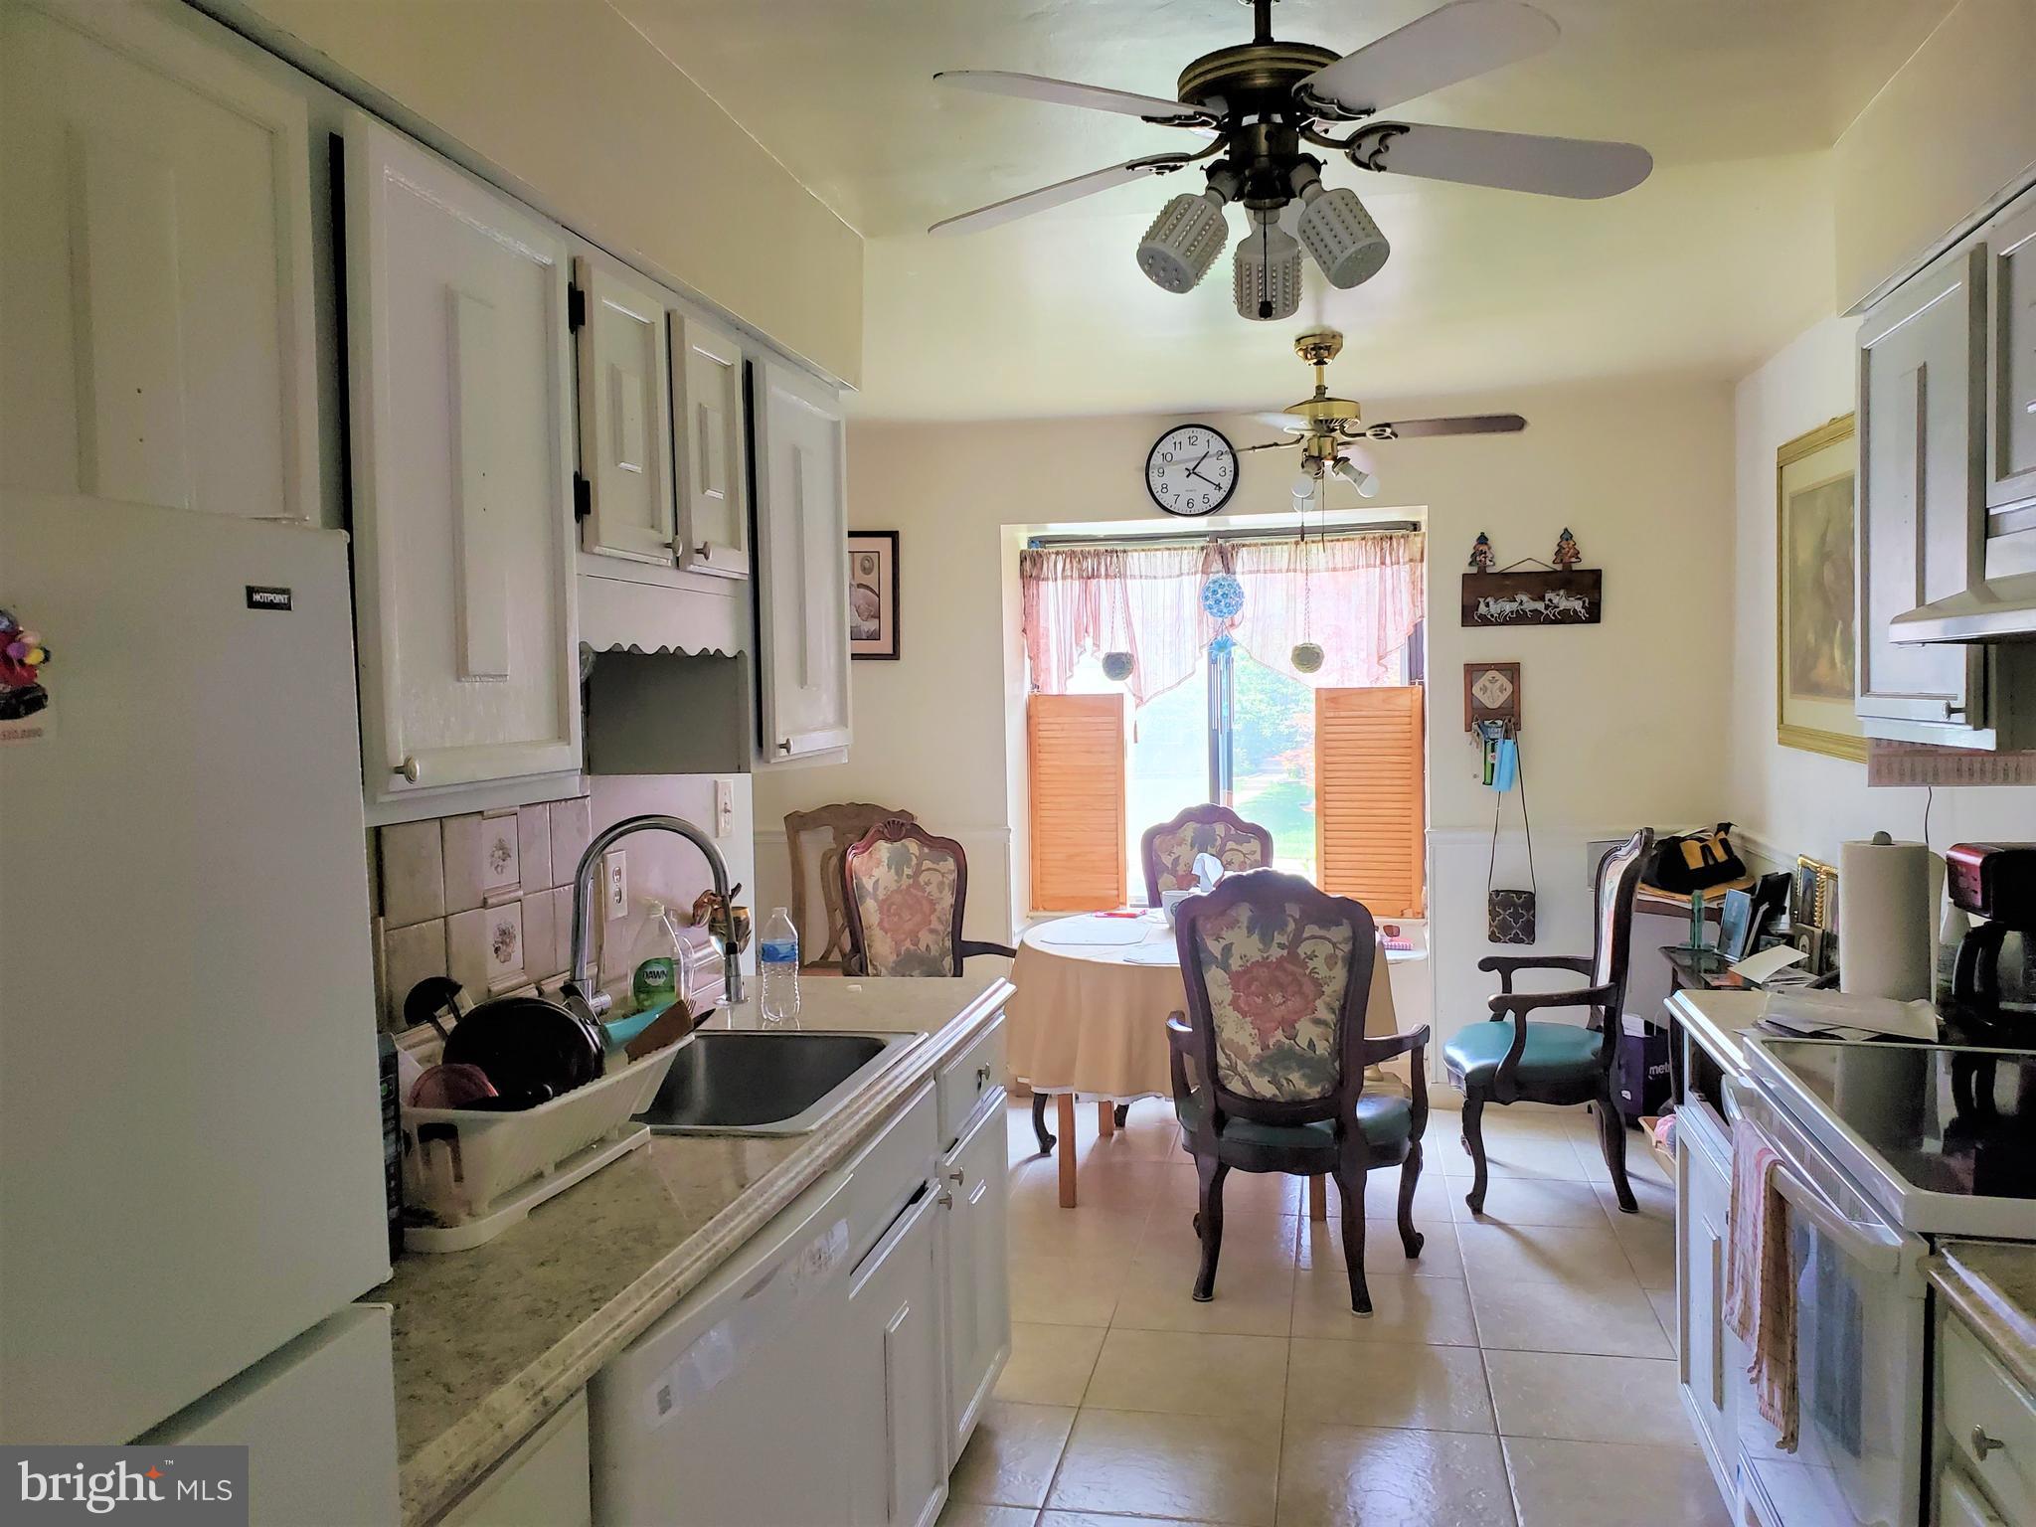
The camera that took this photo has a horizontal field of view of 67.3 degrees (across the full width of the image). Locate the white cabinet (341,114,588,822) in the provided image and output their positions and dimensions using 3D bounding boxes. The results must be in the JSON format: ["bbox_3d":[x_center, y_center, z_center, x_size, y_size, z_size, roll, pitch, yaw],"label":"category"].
[{"bbox_3d":[-0.800,-0.314,1.848,0.328,0.751,0.480,-1,3,13],"label":"white cabinet"}]

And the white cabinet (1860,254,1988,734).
[{"bbox_3d":[1.629,-0.410,2.452,0.340,0.744,0.595,-1,3,13],"label":"white cabinet"}]

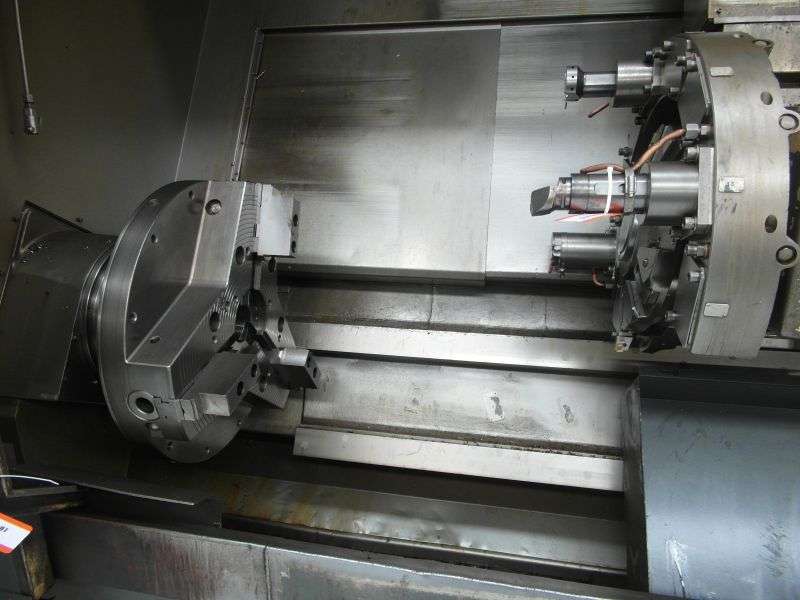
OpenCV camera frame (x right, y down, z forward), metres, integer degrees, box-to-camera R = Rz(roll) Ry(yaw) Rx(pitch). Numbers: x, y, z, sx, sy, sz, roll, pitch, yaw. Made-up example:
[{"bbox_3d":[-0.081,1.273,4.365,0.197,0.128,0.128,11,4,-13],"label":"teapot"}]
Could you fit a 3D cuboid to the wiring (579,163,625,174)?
[{"bbox_3d":[0.322,-0.210,0.850,0.067,0.017,0.012,3,18,10],"label":"wiring"}]

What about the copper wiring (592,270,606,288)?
[{"bbox_3d":[0.465,-0.048,1.240,0.027,0.037,0.020,3,18,10],"label":"copper wiring"}]

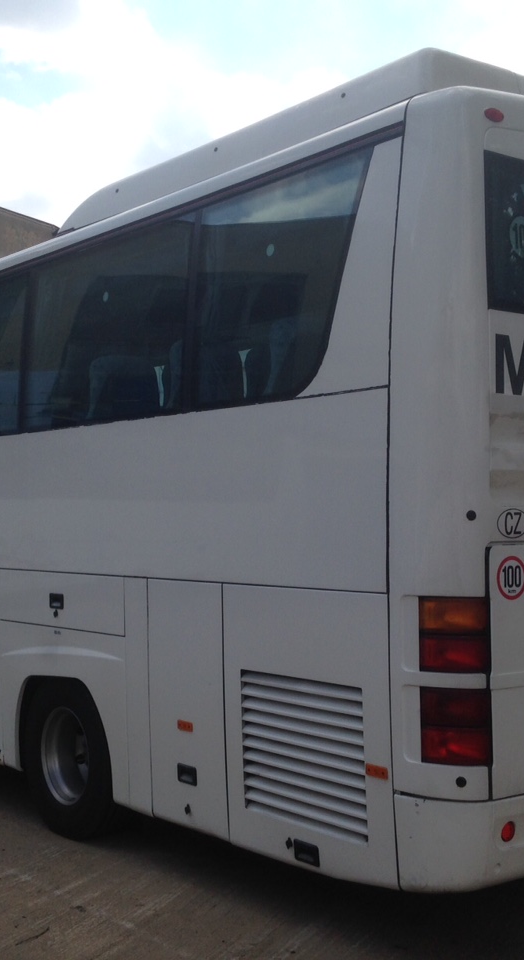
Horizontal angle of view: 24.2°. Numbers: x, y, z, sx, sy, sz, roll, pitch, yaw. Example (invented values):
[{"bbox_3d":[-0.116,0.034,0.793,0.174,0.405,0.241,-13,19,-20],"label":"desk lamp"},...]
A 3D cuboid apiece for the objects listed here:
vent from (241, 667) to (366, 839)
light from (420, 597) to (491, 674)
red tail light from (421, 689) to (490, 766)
[{"bbox_3d":[0.165,1.095,4.930,0.045,0.585,0.760,1,-2,-38],"label":"vent"},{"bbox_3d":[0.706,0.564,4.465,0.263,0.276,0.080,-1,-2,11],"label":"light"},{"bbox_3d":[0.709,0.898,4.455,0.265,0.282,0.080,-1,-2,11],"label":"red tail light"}]

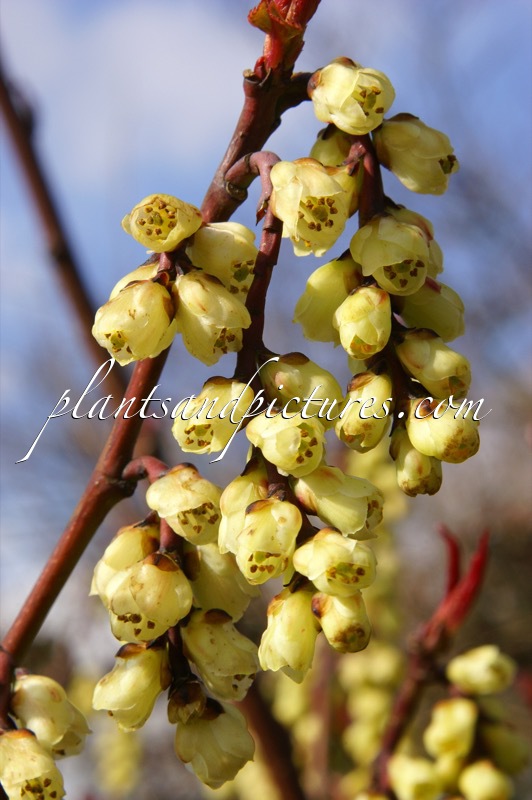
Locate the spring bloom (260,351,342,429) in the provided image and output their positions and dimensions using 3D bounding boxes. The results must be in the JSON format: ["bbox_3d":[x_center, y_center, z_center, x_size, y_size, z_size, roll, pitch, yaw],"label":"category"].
[{"bbox_3d":[0.005,-0.001,0.289,0.010,0.008,0.009,34,-10,-6],"label":"spring bloom"}]

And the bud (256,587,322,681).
[{"bbox_3d":[0.003,0.027,0.272,0.007,0.011,0.007,10,-3,0],"label":"bud"}]

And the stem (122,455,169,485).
[{"bbox_3d":[-0.014,0.008,0.272,0.005,0.003,0.003,0,0,0],"label":"stem"}]

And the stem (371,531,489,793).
[{"bbox_3d":[0.024,0.039,0.345,0.009,0.042,0.007,22,0,0],"label":"stem"}]

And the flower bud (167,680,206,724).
[{"bbox_3d":[-0.009,0.035,0.272,0.005,0.005,0.004,-3,-6,0],"label":"flower bud"}]

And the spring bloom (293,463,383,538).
[{"bbox_3d":[0.008,0.012,0.276,0.010,0.008,0.008,25,2,18],"label":"spring bloom"}]

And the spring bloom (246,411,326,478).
[{"bbox_3d":[0.002,0.005,0.250,0.008,0.008,0.009,8,20,-40],"label":"spring bloom"}]

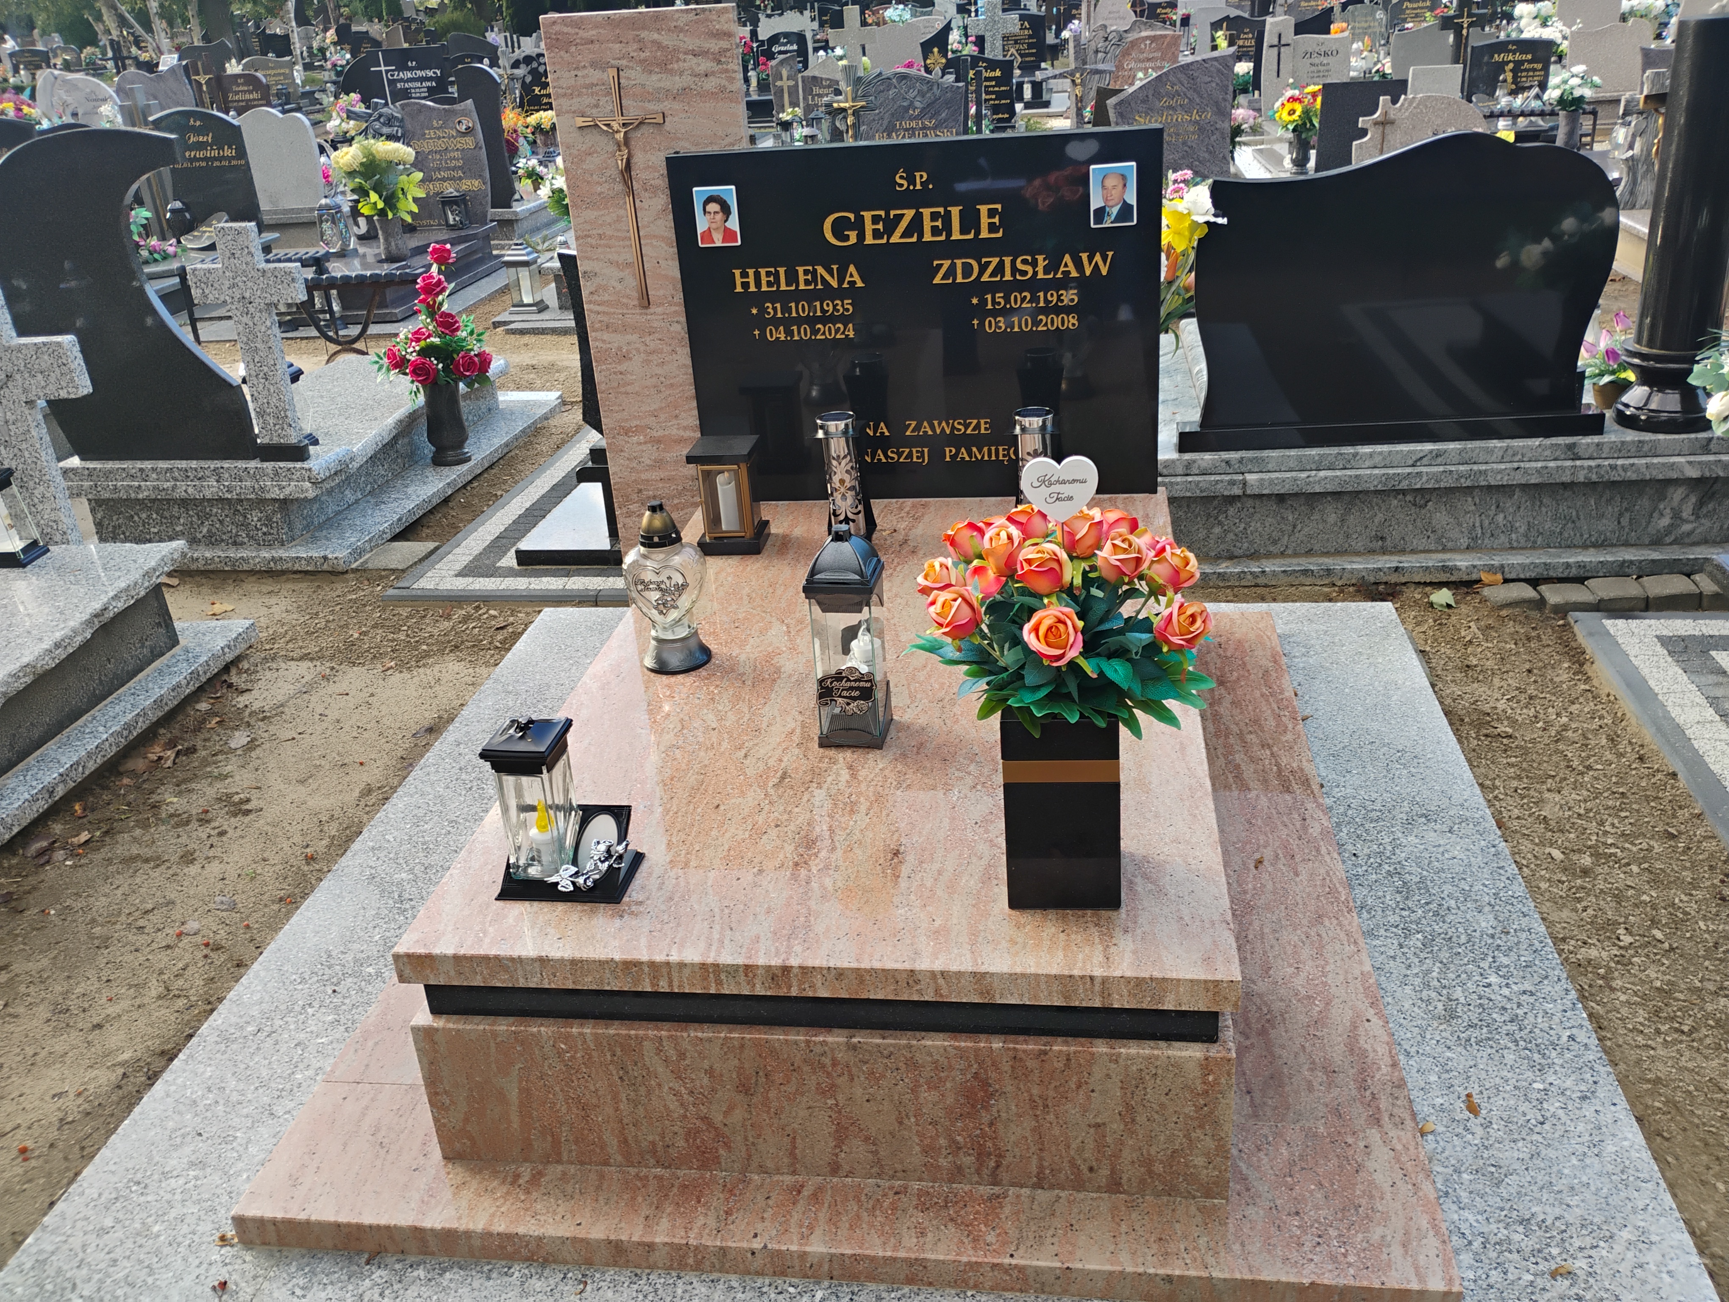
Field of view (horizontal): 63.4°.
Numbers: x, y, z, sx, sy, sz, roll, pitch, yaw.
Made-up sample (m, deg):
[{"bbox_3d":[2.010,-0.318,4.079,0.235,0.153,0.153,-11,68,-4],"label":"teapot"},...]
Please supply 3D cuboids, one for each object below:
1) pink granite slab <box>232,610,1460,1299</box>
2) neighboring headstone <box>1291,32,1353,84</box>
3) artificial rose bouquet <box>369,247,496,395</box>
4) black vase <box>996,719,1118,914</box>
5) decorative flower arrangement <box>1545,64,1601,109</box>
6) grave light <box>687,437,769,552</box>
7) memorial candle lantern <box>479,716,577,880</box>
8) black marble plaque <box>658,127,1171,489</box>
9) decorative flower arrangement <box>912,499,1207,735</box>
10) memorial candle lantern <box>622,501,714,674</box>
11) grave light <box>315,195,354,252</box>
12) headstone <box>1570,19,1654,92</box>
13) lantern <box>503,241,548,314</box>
[{"bbox_3d":[0.058,0.357,2.609,1.569,0.051,1.895,0,26,9],"label":"pink granite slab"},{"bbox_3d":[3.950,-4.977,12.081,0.469,0.632,0.112,0,26,9],"label":"neighboring headstone"},{"bbox_3d":[-1.450,-1.125,4.749,0.387,0.479,0.347,0,26,9],"label":"artificial rose bouquet"},{"bbox_3d":[0.256,0.175,1.796,0.143,0.277,0.143,-1,26,7],"label":"black vase"},{"bbox_3d":[4.122,-3.286,8.150,0.310,0.250,0.290,0,26,9],"label":"decorative flower arrangement"},{"bbox_3d":[-0.272,-0.321,2.873,0.133,0.210,0.133,1,26,12],"label":"grave light"},{"bbox_3d":[-0.429,0.186,1.826,0.092,0.229,0.094,0,26,9],"label":"memorial candle lantern"},{"bbox_3d":[0.121,-0.704,3.055,1.025,0.770,0.050,0,26,10],"label":"black marble plaque"},{"bbox_3d":[0.233,-0.042,1.611,0.342,0.250,0.306,0,26,9],"label":"decorative flower arrangement"},{"bbox_3d":[-0.351,-0.121,2.486,0.145,0.295,0.130,-2,26,7],"label":"memorial candle lantern"},{"bbox_3d":[-3.057,-2.422,8.006,0.155,0.310,0.155,0,26,9],"label":"grave light"},{"bbox_3d":[5.614,-4.466,10.500,0.560,0.510,0.080,0,26,9],"label":"headstone"},{"bbox_3d":[-1.568,-1.730,6.476,0.148,0.305,0.148,2,26,13],"label":"lantern"}]

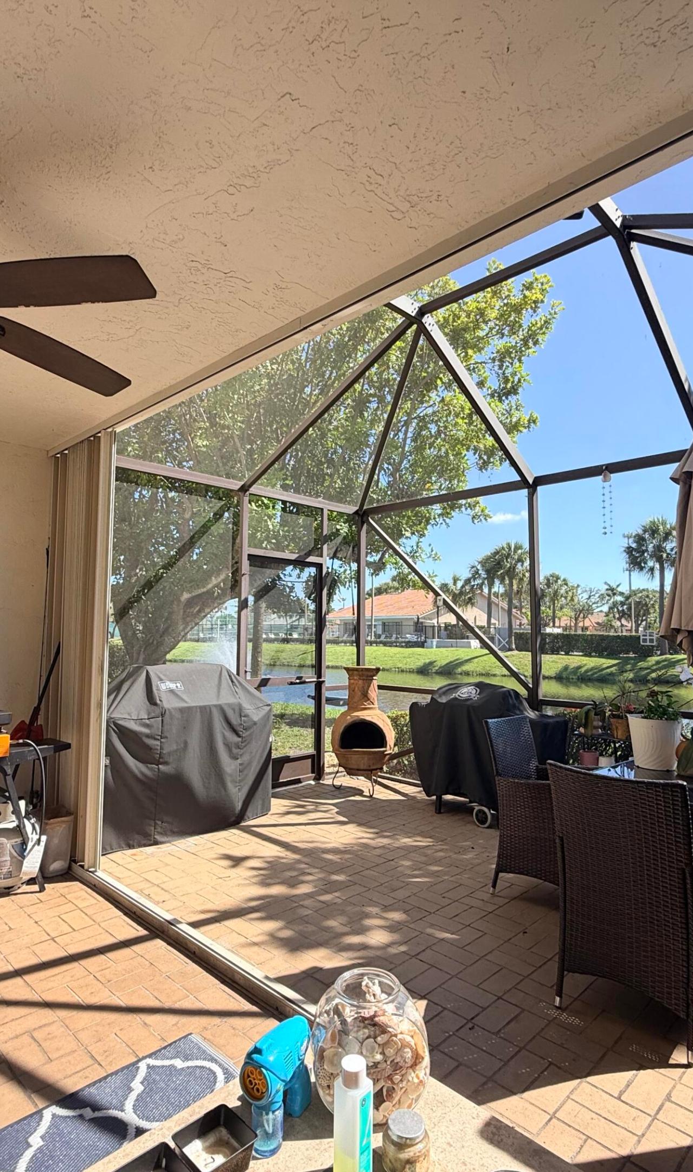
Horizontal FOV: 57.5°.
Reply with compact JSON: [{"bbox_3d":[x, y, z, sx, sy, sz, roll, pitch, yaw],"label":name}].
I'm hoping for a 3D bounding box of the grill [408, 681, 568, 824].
[{"bbox_3d":[1.059,1.229,4.711,1.270,1.010,0.620,-4,-6,45],"label":"grill"}]

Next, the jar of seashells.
[{"bbox_3d":[0.035,0.671,0.932,0.175,0.160,0.175,0,-4,0],"label":"jar of seashells"}]

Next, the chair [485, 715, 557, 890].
[{"bbox_3d":[1.122,1.188,3.388,0.610,0.900,0.550,-4,-6,45],"label":"chair"}]

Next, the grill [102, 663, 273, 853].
[{"bbox_3d":[-1.232,1.139,4.546,0.630,1.125,1.310,-4,-6,45],"label":"grill"}]

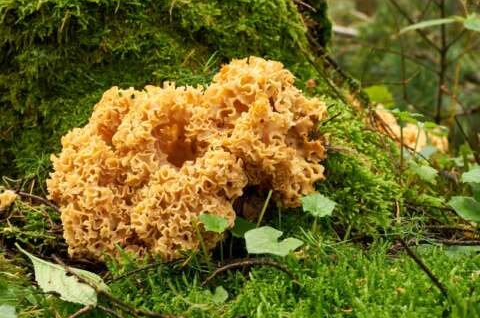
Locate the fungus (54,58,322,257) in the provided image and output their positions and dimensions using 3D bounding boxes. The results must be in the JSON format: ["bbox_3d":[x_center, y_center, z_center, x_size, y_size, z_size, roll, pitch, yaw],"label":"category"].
[{"bbox_3d":[-0.053,-0.003,1.220,0.270,0.185,0.170,0,13,0],"label":"fungus"}]

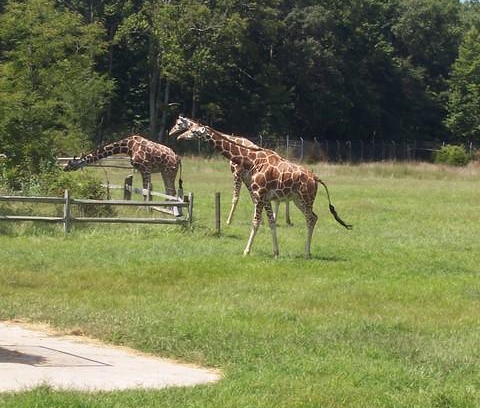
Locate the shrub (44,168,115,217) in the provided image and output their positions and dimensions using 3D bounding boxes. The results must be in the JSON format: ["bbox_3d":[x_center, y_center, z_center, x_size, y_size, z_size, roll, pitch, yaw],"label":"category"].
[{"bbox_3d":[-4.458,-0.306,57.000,1.950,1.400,1.700,0,2,0],"label":"shrub"}]

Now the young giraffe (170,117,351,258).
[{"bbox_3d":[0.469,-0.280,41.000,3.500,2.750,0.700,0,2,9],"label":"young giraffe"}]

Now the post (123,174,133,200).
[{"bbox_3d":[-3.508,-0.468,64.000,0.230,0.950,0.220,0,2,0],"label":"post"}]

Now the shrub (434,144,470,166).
[{"bbox_3d":[16.568,-3.742,160.000,2.800,1.850,2.500,0,2,0],"label":"shrub"}]

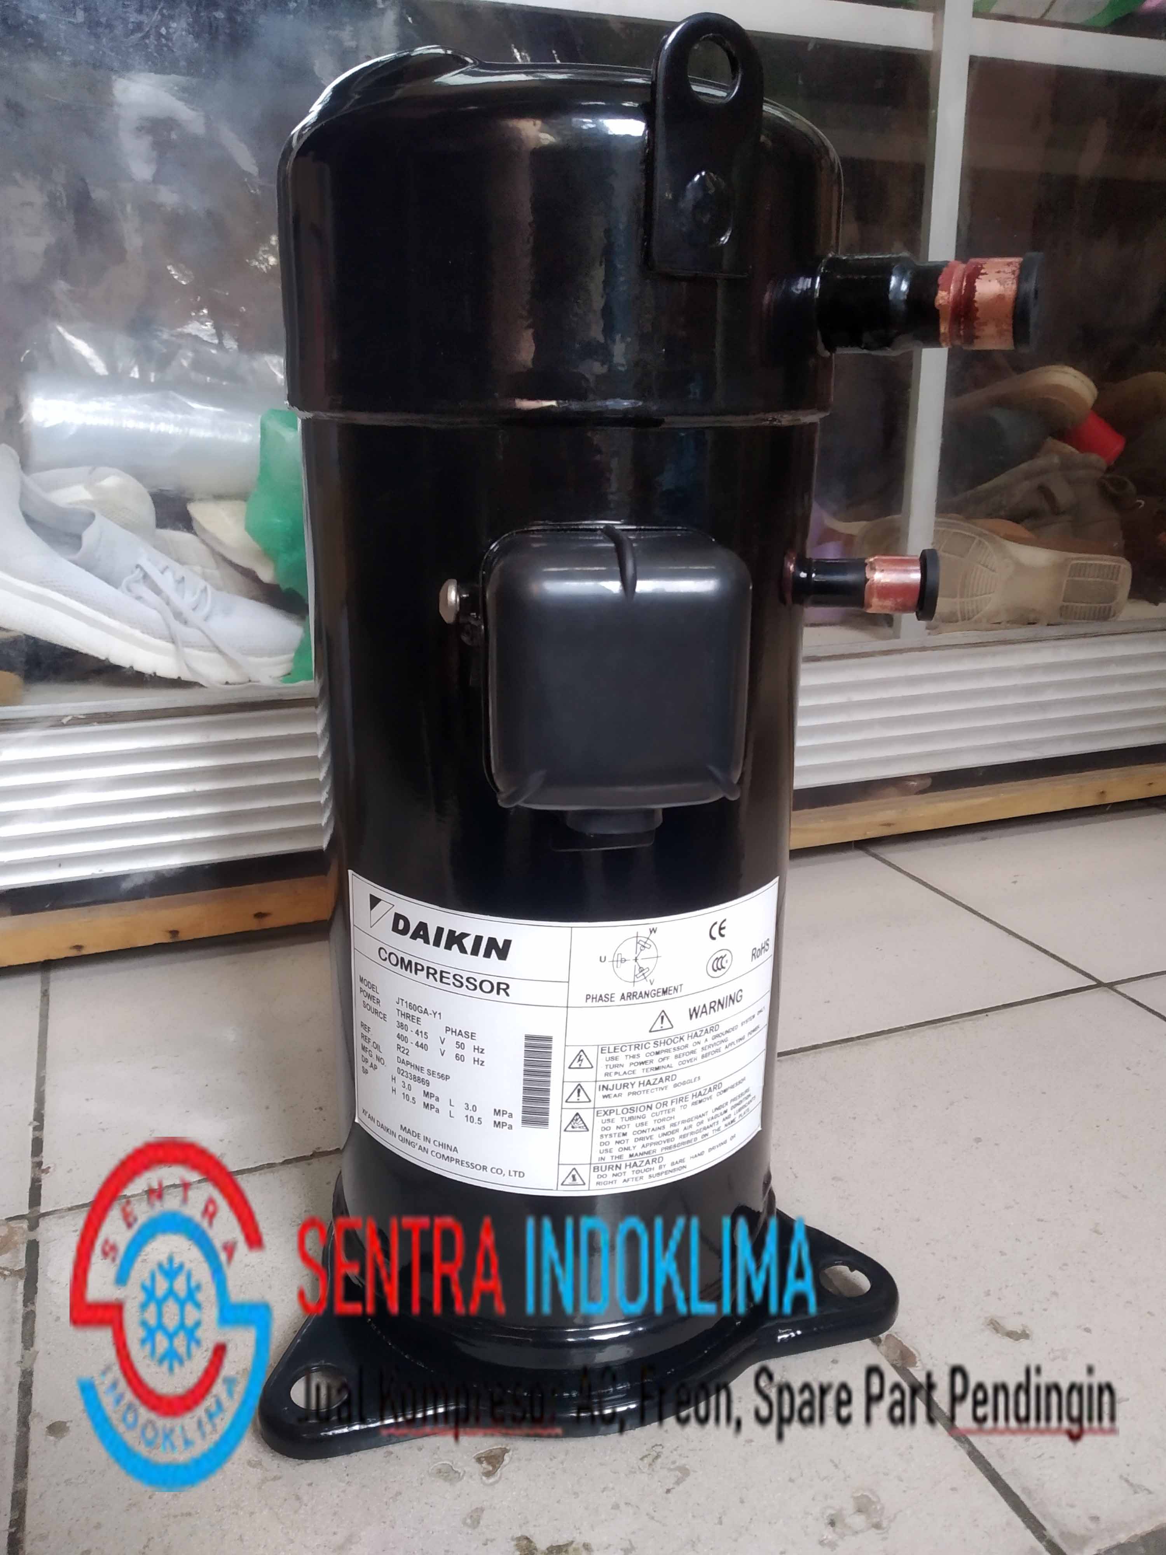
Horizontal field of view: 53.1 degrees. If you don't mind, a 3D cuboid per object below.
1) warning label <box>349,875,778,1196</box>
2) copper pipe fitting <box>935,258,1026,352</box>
[{"bbox_3d":[-0.005,0.082,0.377,0.143,0.095,0.041,1,16,-5],"label":"warning label"},{"bbox_3d":[0.114,-0.136,0.335,0.022,0.024,0.024,6,17,18],"label":"copper pipe fitting"}]

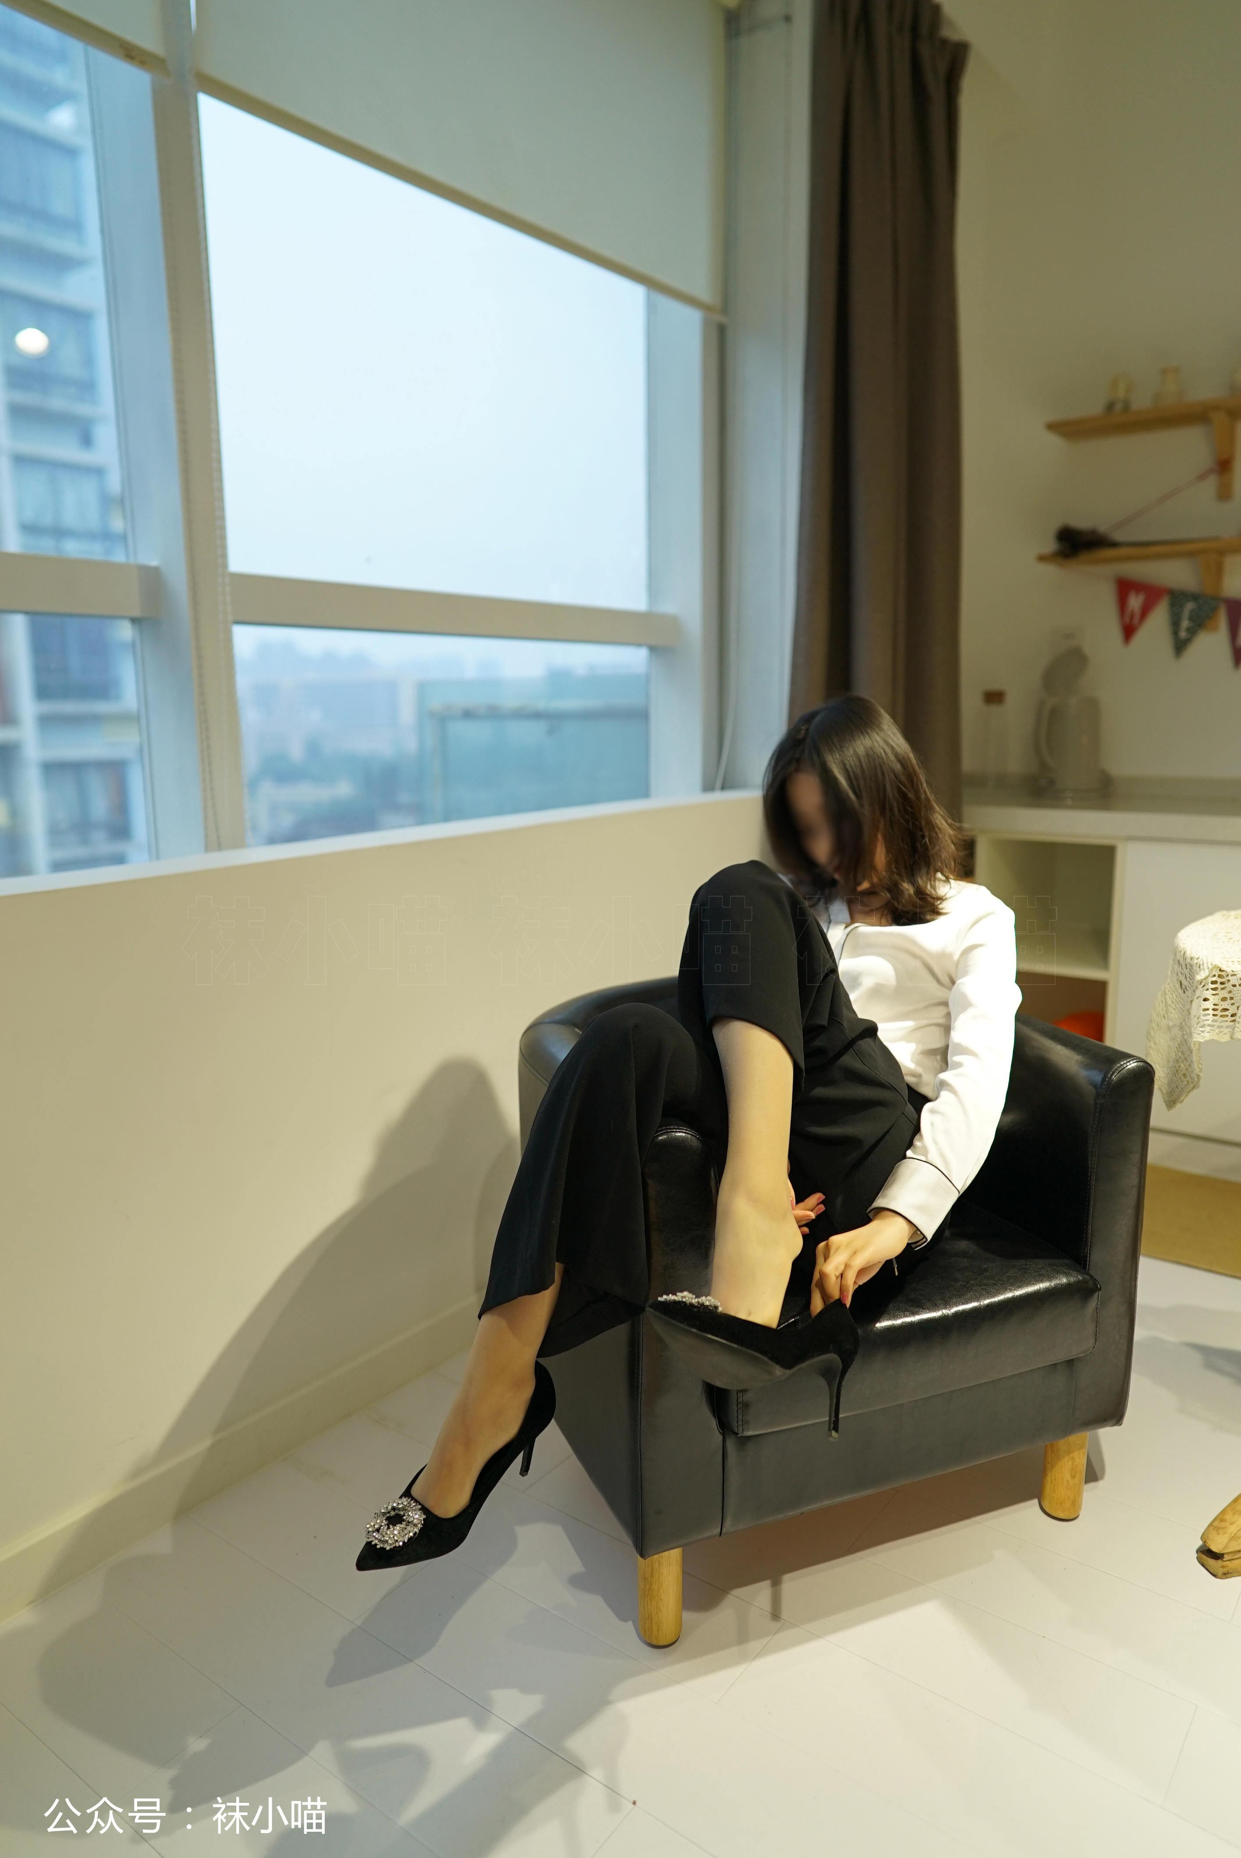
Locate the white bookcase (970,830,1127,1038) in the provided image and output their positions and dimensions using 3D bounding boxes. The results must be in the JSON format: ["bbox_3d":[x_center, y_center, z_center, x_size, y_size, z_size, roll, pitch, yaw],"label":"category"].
[{"bbox_3d":[1.145,0.096,3.114,0.345,0.696,0.509,7,13,37],"label":"white bookcase"}]

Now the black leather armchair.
[{"bbox_3d":[0.213,0.426,1.704,0.665,0.630,0.655,-5,11,-21],"label":"black leather armchair"}]

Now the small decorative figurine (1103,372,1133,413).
[{"bbox_3d":[1.203,-1.291,2.995,0.063,0.102,0.055,7,12,37],"label":"small decorative figurine"}]

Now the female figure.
[{"bbox_3d":[0.130,0.193,1.477,0.520,0.940,0.870,8,13,41],"label":"female figure"}]

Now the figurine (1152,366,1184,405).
[{"bbox_3d":[1.293,-1.278,2.925,0.068,0.103,0.066,7,12,37],"label":"figurine"}]

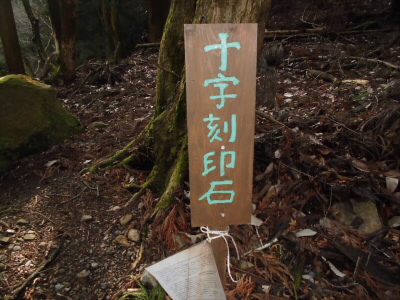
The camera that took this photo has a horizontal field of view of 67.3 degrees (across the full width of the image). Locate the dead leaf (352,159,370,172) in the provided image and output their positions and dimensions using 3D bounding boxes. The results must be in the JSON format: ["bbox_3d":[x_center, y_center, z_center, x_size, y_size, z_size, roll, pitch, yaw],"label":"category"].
[{"bbox_3d":[1.047,0.104,1.950,0.135,0.022,0.058,31,42,9],"label":"dead leaf"}]

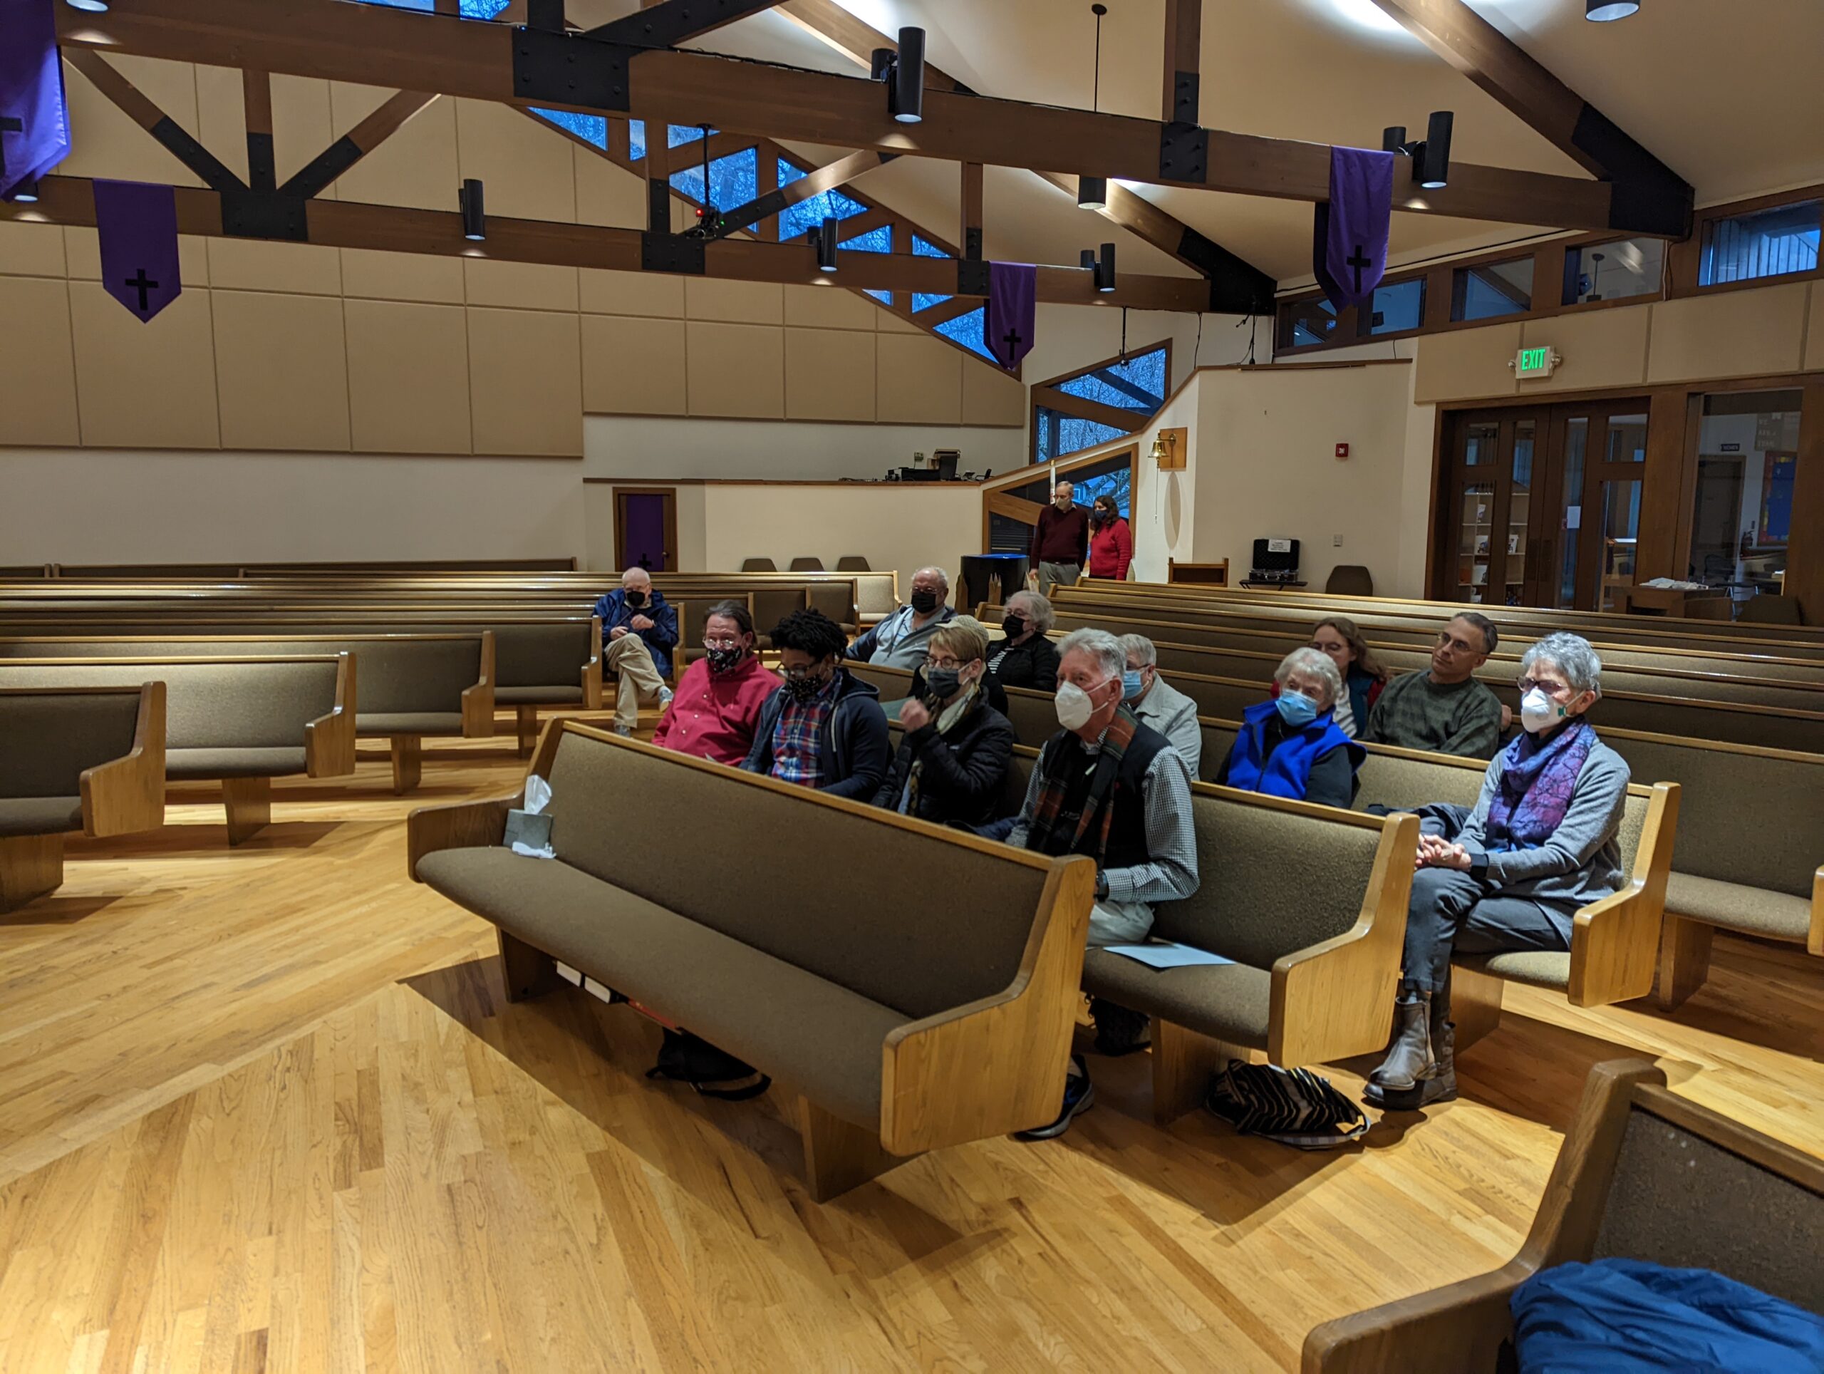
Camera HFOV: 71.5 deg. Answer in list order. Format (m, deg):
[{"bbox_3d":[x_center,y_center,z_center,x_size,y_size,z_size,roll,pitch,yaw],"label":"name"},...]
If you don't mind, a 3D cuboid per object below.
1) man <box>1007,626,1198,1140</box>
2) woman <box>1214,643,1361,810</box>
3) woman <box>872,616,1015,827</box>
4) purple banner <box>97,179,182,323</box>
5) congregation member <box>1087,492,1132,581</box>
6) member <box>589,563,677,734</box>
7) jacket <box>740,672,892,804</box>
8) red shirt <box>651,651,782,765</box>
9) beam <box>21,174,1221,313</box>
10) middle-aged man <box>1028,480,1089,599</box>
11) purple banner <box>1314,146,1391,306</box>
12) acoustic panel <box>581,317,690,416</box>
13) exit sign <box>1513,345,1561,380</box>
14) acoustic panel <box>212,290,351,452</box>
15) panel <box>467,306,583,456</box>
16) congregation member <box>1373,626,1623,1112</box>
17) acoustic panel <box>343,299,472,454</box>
[{"bbox_3d":[0.439,0.472,3.428,0.740,1.260,0.570,-7,11,-42],"label":"man"},{"bbox_3d":[1.139,0.465,4.004,0.480,1.140,0.650,9,12,44],"label":"woman"},{"bbox_3d":[0.003,0.408,3.907,0.720,1.240,0.540,-7,11,-42],"label":"woman"},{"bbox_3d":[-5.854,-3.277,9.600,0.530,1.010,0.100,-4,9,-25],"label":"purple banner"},{"bbox_3d":[1.934,-1.048,12.379,0.450,1.640,0.300,7,11,38],"label":"congregation member"},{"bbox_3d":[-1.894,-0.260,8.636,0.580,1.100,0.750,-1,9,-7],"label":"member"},{"bbox_3d":[-0.332,0.237,4.376,0.520,0.580,0.420,7,11,37],"label":"jacket"},{"bbox_3d":[-0.749,0.152,4.925,0.420,0.600,0.560,-7,11,-42],"label":"red shirt"},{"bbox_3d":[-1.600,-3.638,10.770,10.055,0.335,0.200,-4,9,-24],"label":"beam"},{"bbox_3d":[1.386,-1.073,12.082,0.530,1.774,0.320,3,9,18],"label":"middle-aged man"},{"bbox_3d":[2.808,-2.916,8.056,0.500,0.980,0.170,-3,9,-23],"label":"purple banner"},{"bbox_3d":[-3.352,-3.887,15.350,1.269,1.149,0.050,-4,9,-25],"label":"acoustic panel"},{"bbox_3d":[5.506,-2.869,11.205,0.090,0.240,0.420,-4,9,-25],"label":"exit sign"},{"bbox_3d":[-6.577,-3.281,13.244,1.200,1.616,0.050,-4,9,-25],"label":"acoustic panel"},{"bbox_3d":[-4.815,-3.811,15.795,1.330,1.800,0.060,-3,9,-23],"label":"panel"},{"bbox_3d":[1.592,0.492,3.440,0.650,1.260,0.460,-7,11,-41],"label":"congregation member"},{"bbox_3d":[-5.466,-3.352,13.766,1.200,1.616,0.050,-4,9,-25],"label":"acoustic panel"}]

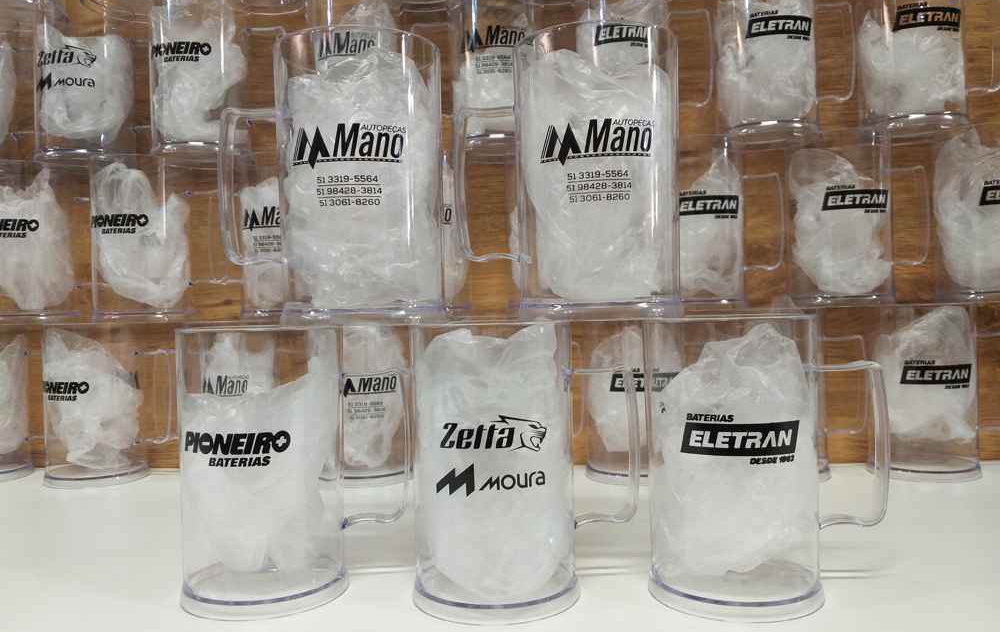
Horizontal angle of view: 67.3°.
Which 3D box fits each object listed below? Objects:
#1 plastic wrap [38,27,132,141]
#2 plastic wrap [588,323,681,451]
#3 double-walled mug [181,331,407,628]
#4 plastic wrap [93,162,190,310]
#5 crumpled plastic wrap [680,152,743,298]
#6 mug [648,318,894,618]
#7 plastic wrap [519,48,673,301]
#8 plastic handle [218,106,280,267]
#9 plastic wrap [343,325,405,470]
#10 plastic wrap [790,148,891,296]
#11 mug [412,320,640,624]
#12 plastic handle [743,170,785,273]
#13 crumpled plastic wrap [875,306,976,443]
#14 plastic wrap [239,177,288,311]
[{"bbox_3d":[-0.396,-0.219,0.729,0.081,0.100,0.076,-1,1,5],"label":"plastic wrap"},{"bbox_3d":[0.124,0.065,0.694,0.080,0.113,0.076,-1,1,5],"label":"plastic wrap"},{"bbox_3d":[-0.113,0.078,0.418,0.123,0.145,0.090,-1,1,-5],"label":"double-walled mug"},{"bbox_3d":[-0.337,-0.076,0.707,0.081,0.134,0.074,-1,1,0],"label":"plastic wrap"},{"bbox_3d":[0.174,-0.081,0.687,0.078,0.126,0.076,-1,1,5],"label":"crumpled plastic wrap"},{"bbox_3d":[0.146,0.075,0.414,0.130,0.150,0.093,-1,1,5],"label":"mug"},{"bbox_3d":[0.051,-0.075,0.405,0.079,0.132,0.076,-1,1,0],"label":"plastic wrap"},{"bbox_3d":[-0.139,-0.073,0.422,0.042,0.090,0.015,-1,1,5],"label":"plastic handle"},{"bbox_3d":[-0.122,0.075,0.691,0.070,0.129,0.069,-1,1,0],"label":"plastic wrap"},{"bbox_3d":[0.304,-0.083,0.670,0.080,0.130,0.074,-1,1,0],"label":"plastic wrap"},{"bbox_3d":[0.014,0.075,0.407,0.123,0.145,0.090,-1,1,-8],"label":"mug"},{"bbox_3d":[0.237,-0.084,0.672,0.040,0.087,0.013,-1,1,0],"label":"plastic handle"},{"bbox_3d":[0.377,0.053,0.665,0.079,0.119,0.073,-1,1,0],"label":"crumpled plastic wrap"},{"bbox_3d":[-0.200,-0.066,0.717,0.074,0.122,0.074,-1,1,5],"label":"plastic wrap"}]

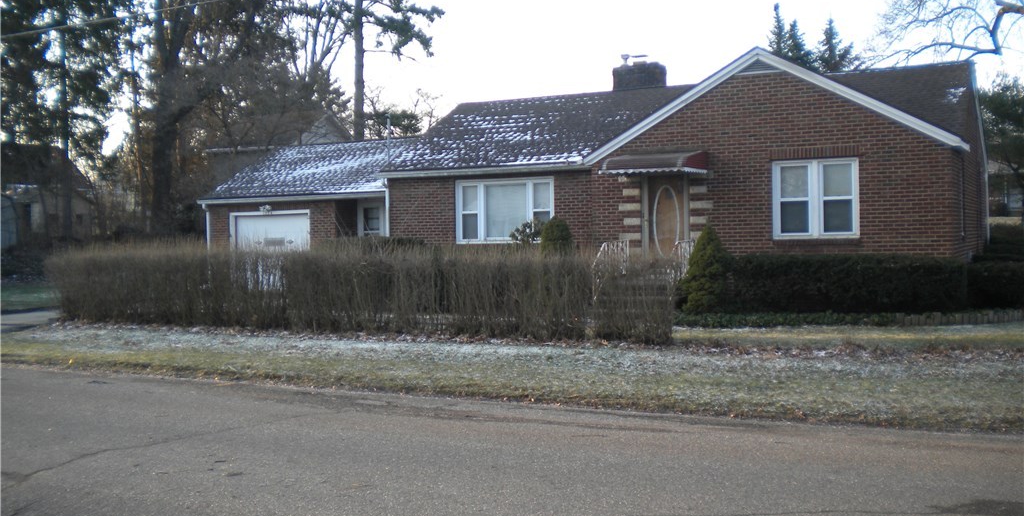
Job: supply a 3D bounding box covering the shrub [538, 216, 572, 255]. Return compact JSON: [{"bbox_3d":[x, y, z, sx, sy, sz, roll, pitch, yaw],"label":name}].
[{"bbox_3d":[0.922,-0.006,21.619,0.800,1.720,0.800,0,1,28],"label":"shrub"}]

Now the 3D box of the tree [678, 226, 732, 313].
[{"bbox_3d":[3.453,0.222,18.517,1.000,1.570,1.000,0,1,28],"label":"tree"}]

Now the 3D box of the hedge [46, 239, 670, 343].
[{"bbox_3d":[-3.305,0.444,17.574,12.450,1.420,0.950,0,1,28],"label":"hedge"}]

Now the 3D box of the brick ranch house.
[{"bbox_3d":[0.985,-2.069,26.400,20.100,5.850,9.400,0,1,28],"label":"brick ranch house"}]

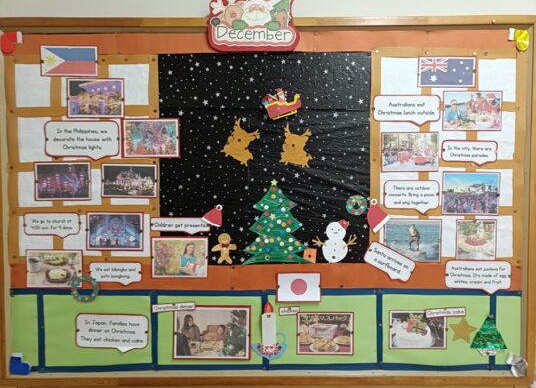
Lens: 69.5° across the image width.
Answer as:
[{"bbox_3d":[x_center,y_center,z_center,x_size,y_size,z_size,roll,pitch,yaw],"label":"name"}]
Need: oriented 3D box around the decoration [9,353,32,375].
[{"bbox_3d":[-0.864,0.595,1.350,0.075,0.080,0.015,0,2,0],"label":"decoration"}]

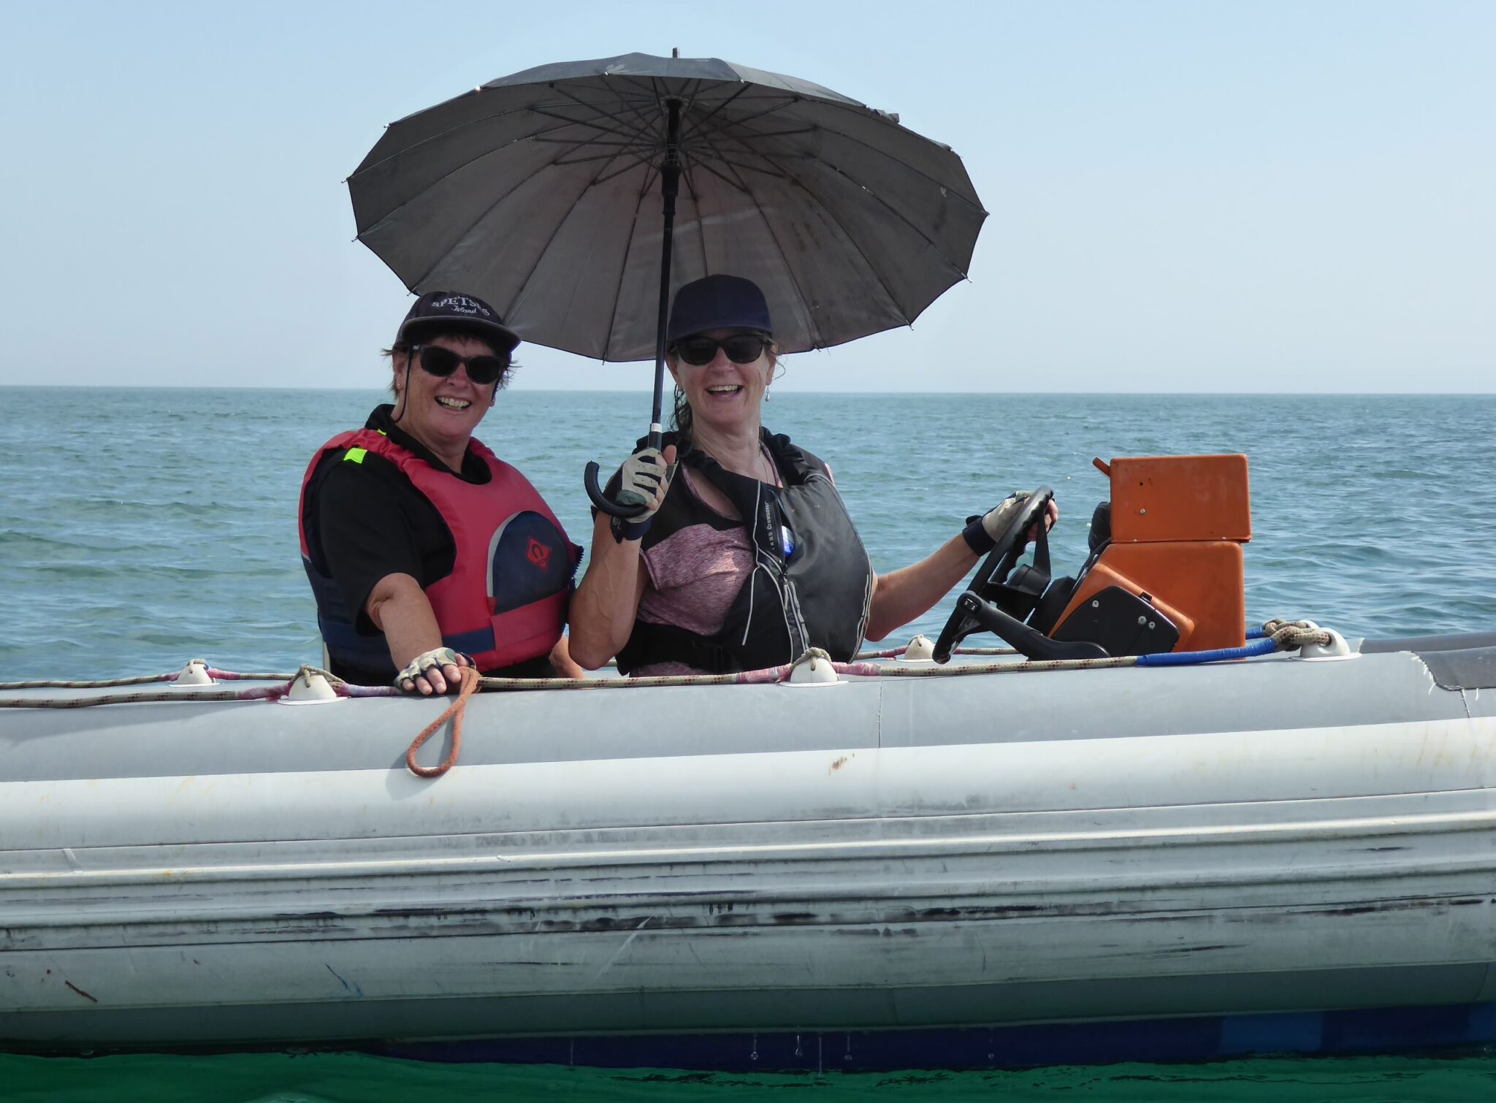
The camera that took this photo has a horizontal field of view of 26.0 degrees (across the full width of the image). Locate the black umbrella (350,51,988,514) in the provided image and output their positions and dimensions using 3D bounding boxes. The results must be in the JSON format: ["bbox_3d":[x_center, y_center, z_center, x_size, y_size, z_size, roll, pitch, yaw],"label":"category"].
[{"bbox_3d":[-0.127,-0.428,5.022,1.010,0.795,1.010,2,-21,0],"label":"black umbrella"}]

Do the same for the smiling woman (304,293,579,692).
[{"bbox_3d":[-0.445,0.148,4.870,0.580,1.076,0.680,2,3,31],"label":"smiling woman"}]

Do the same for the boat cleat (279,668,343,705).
[{"bbox_3d":[-0.582,0.181,4.330,0.088,0.046,0.075,-2,2,0],"label":"boat cleat"}]

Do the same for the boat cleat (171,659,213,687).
[{"bbox_3d":[-1.039,0.227,6.070,0.088,0.046,0.075,-2,1,0],"label":"boat cleat"}]

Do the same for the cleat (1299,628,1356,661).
[{"bbox_3d":[0.774,0.124,4.330,0.088,0.046,0.075,-2,2,0],"label":"cleat"}]

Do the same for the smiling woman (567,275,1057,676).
[{"bbox_3d":[0.105,0.127,5.020,0.600,1.110,0.700,3,4,40],"label":"smiling woman"}]

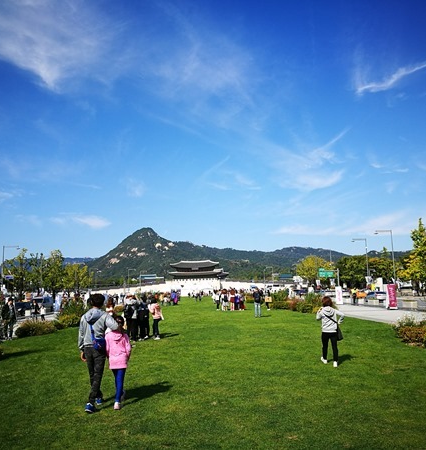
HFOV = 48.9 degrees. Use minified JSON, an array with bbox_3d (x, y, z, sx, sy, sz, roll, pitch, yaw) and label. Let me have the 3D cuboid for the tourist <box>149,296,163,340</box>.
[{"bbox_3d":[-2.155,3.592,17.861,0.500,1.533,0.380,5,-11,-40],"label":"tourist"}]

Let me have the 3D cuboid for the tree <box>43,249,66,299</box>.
[{"bbox_3d":[-38.955,12.450,114.477,5.800,12.700,5.800,-1,-8,0],"label":"tree"}]

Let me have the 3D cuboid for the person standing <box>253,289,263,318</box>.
[{"bbox_3d":[2.635,4.501,26.829,0.560,1.730,0.420,-1,-8,3],"label":"person standing"}]

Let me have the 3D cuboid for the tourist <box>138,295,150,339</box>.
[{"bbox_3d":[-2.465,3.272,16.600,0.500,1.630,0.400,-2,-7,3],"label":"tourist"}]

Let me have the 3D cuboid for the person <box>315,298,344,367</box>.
[{"bbox_3d":[2.602,2.426,10.663,0.620,1.567,0.420,-3,-8,6],"label":"person"}]

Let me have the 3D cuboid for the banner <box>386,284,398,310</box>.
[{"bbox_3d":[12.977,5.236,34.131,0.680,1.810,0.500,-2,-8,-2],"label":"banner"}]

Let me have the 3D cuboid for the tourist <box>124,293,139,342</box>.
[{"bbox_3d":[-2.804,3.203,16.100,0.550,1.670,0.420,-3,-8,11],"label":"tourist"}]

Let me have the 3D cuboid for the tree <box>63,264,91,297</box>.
[{"bbox_3d":[-40.402,16.705,139.129,8.000,10.800,8.000,-1,-8,0],"label":"tree"}]

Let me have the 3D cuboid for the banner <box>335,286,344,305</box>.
[{"bbox_3d":[12.871,7.196,47.428,0.720,1.850,0.400,-2,-8,8],"label":"banner"}]

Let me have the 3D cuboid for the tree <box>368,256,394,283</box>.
[{"bbox_3d":[34.001,10.018,95.000,5.500,7.200,5.500,-1,-7,0],"label":"tree"}]

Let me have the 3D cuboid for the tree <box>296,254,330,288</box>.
[{"bbox_3d":[29.243,14.824,136.187,9.600,12.200,9.600,-1,-8,0],"label":"tree"}]

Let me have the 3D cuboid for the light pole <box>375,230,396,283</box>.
[{"bbox_3d":[29.487,6.368,80.000,2.900,10.800,0.400,-1,-7,0],"label":"light pole"}]

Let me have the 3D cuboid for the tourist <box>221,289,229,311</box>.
[{"bbox_3d":[0.905,5.611,34.915,0.520,1.585,0.380,-2,-8,0],"label":"tourist"}]

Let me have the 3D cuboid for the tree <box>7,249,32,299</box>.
[{"bbox_3d":[-39.279,10.048,95.000,5.000,10.400,5.000,-1,-7,0],"label":"tree"}]

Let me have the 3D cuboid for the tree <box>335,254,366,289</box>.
[{"bbox_3d":[34.720,12.748,116.269,8.200,10.600,8.200,-1,-8,0],"label":"tree"}]

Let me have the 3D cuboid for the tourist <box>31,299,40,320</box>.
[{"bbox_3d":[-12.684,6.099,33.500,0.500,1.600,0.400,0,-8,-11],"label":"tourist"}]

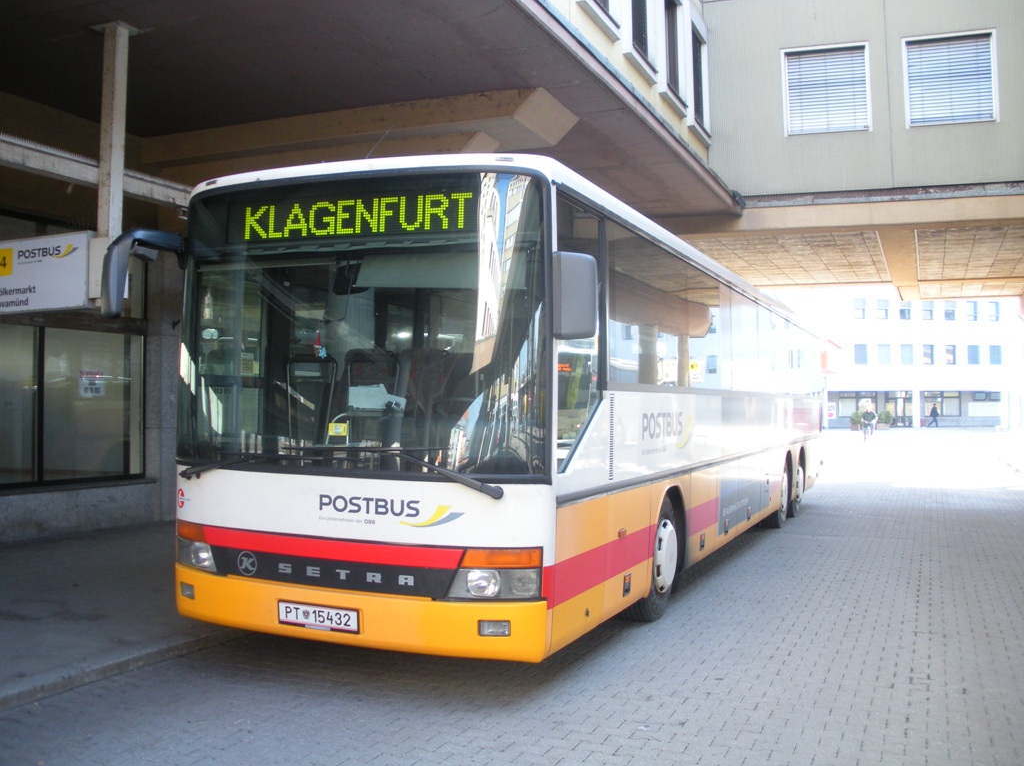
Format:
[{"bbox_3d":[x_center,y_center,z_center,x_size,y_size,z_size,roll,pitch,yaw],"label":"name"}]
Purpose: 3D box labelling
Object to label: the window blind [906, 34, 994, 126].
[{"bbox_3d":[7.144,-4.929,17.350,1.340,1.410,0.080,-1,-1,20],"label":"window blind"}]

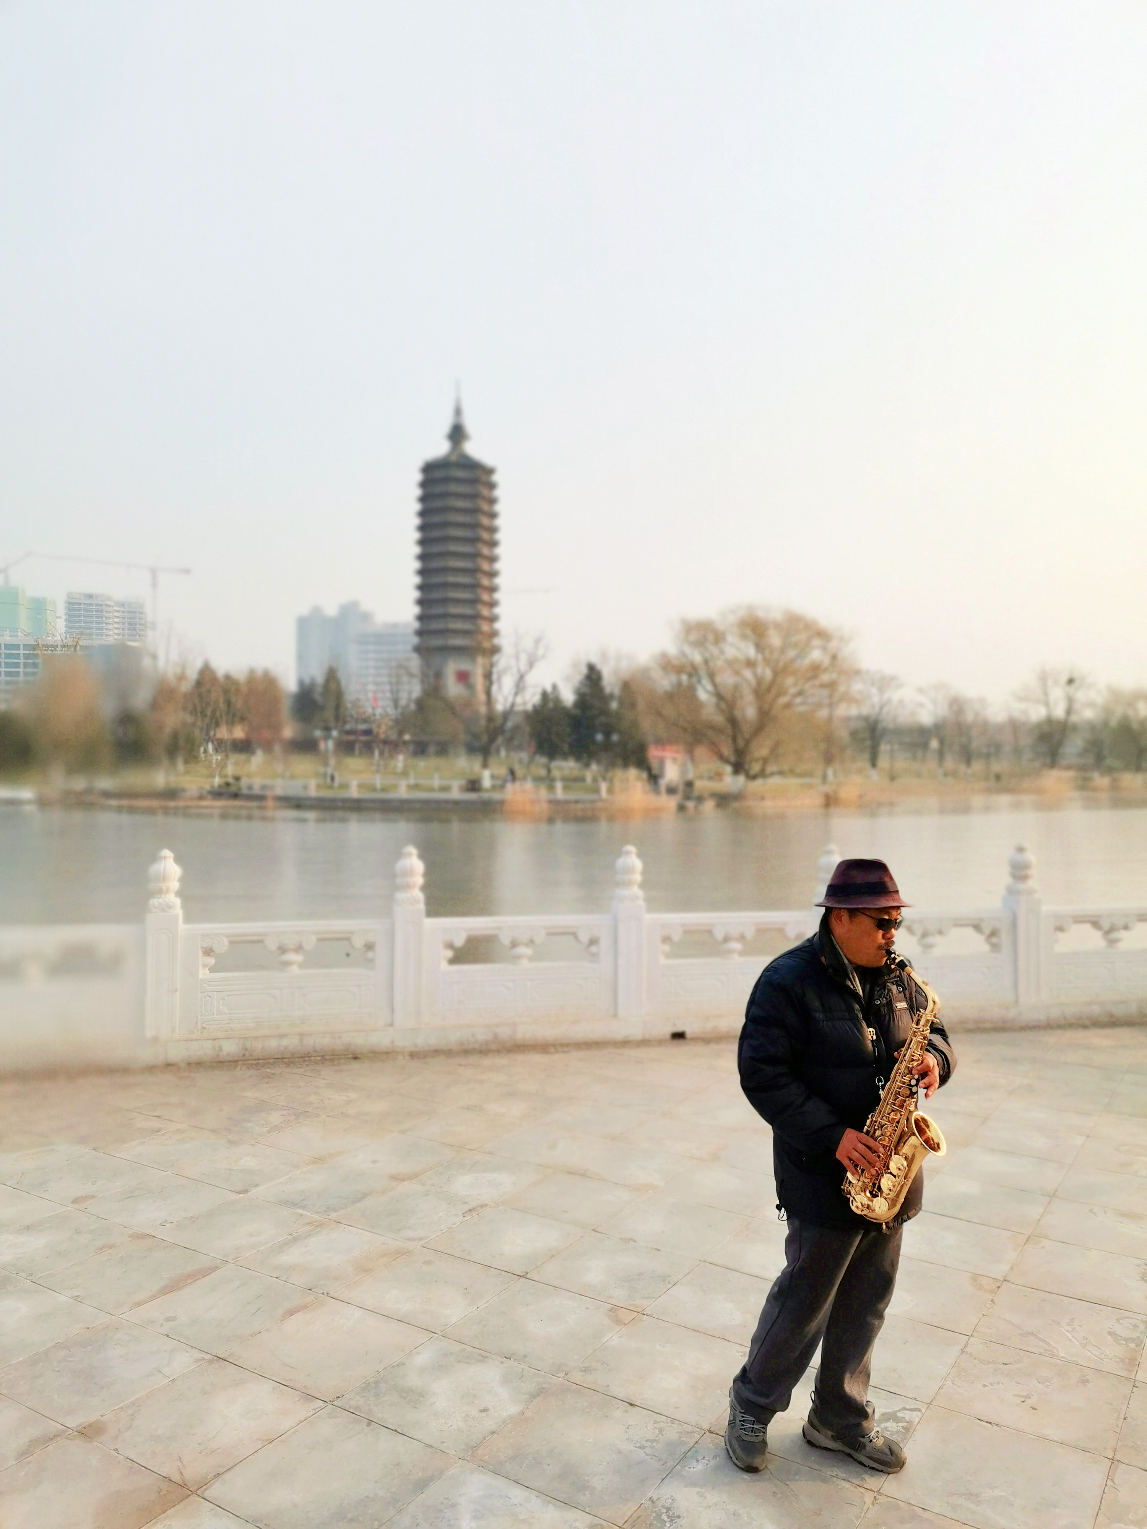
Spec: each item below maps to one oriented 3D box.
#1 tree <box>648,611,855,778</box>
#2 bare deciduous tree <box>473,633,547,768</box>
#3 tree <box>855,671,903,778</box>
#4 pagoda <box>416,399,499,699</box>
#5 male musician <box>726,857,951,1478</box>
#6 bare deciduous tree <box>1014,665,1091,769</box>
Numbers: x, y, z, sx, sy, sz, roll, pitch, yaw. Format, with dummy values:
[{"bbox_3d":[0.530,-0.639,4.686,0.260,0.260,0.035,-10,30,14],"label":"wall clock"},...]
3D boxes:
[{"bbox_3d":[12.399,-4.618,80.000,13.700,12.815,12.500,0,0,0],"label":"tree"},{"bbox_3d":[-4.965,-4.160,86.000,5.800,11.450,5.500,0,0,0],"label":"bare deciduous tree"},{"bbox_3d":[31.891,-4.119,120.000,5.300,11.358,5.300,0,0,0],"label":"tree"},{"bbox_3d":[-18.052,-31.382,178.000,12.800,55.544,12.800,0,0,-14],"label":"pagoda"},{"bbox_3d":[0.749,1.112,3.220,0.600,1.691,0.520,0,0,-38],"label":"male musician"},{"bbox_3d":[54.155,-5.071,130.000,8.400,11.899,8.000,0,0,0],"label":"bare deciduous tree"}]

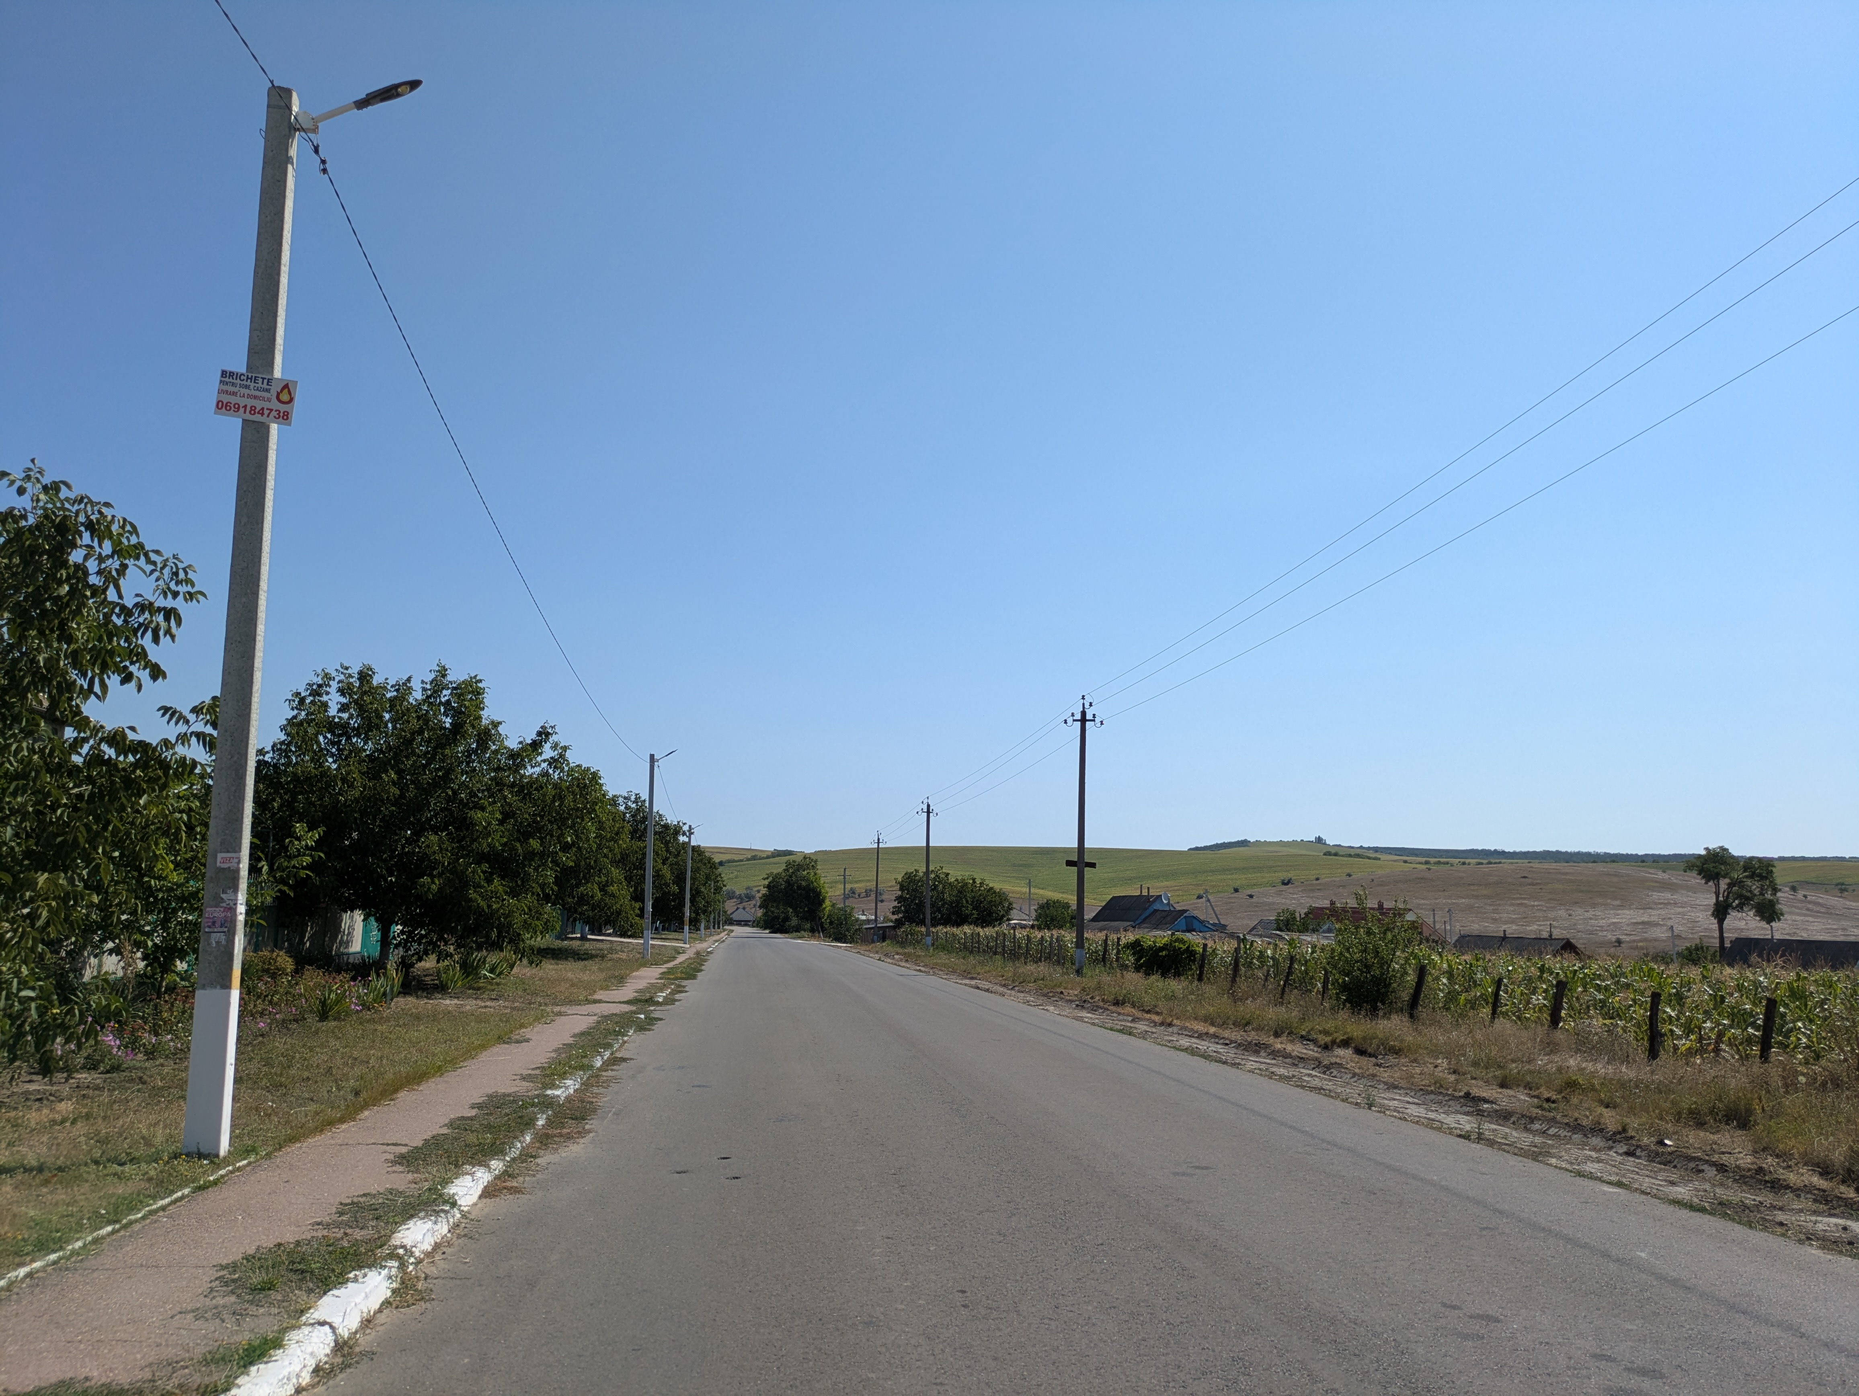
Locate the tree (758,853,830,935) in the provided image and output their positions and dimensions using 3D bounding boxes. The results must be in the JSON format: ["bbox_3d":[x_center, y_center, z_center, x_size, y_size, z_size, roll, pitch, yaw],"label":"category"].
[{"bbox_3d":[-16.005,23.259,158.316,8.200,9.480,8.000,2,-9,-8],"label":"tree"}]

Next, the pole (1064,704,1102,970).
[{"bbox_3d":[4.514,4.011,39.566,1.120,8.210,0.300,2,-9,-8],"label":"pole"}]

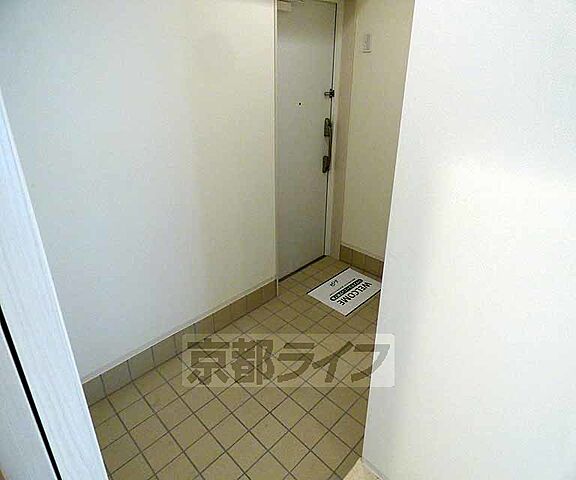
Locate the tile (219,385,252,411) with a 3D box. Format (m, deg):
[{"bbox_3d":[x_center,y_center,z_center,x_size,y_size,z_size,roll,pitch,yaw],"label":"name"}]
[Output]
[{"bbox_3d":[-0.310,0.918,2.021,0.146,0.012,0.146,24,36,39],"label":"tile"}]

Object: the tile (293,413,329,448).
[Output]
[{"bbox_3d":[0.112,1.011,1.832,0.145,0.010,0.145,24,36,39],"label":"tile"}]

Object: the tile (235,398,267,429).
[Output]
[{"bbox_3d":[-0.205,0.964,1.928,0.147,0.010,0.147,-25,36,-39],"label":"tile"}]

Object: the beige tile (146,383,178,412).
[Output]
[{"bbox_3d":[-0.737,0.917,2.020,0.145,0.010,0.145,24,36,39],"label":"beige tile"}]

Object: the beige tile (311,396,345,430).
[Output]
[{"bbox_3d":[0.217,0.966,1.936,0.146,0.010,0.146,24,36,39],"label":"beige tile"}]

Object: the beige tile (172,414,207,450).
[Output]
[{"bbox_3d":[-0.524,1.018,1.838,0.146,0.010,0.146,24,36,39],"label":"beige tile"}]

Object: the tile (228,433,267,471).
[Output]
[{"bbox_3d":[-0.206,1.062,1.738,0.145,0.010,0.145,24,36,39],"label":"tile"}]

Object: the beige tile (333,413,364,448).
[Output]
[{"bbox_3d":[0.324,1.014,1.843,0.146,0.010,0.146,24,36,39],"label":"beige tile"}]

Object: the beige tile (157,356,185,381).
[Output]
[{"bbox_3d":[-0.735,0.823,2.209,0.146,0.012,0.146,24,36,39],"label":"beige tile"}]

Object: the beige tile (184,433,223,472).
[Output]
[{"bbox_3d":[-0.414,1.062,1.734,0.146,0.010,0.146,25,36,39],"label":"beige tile"}]

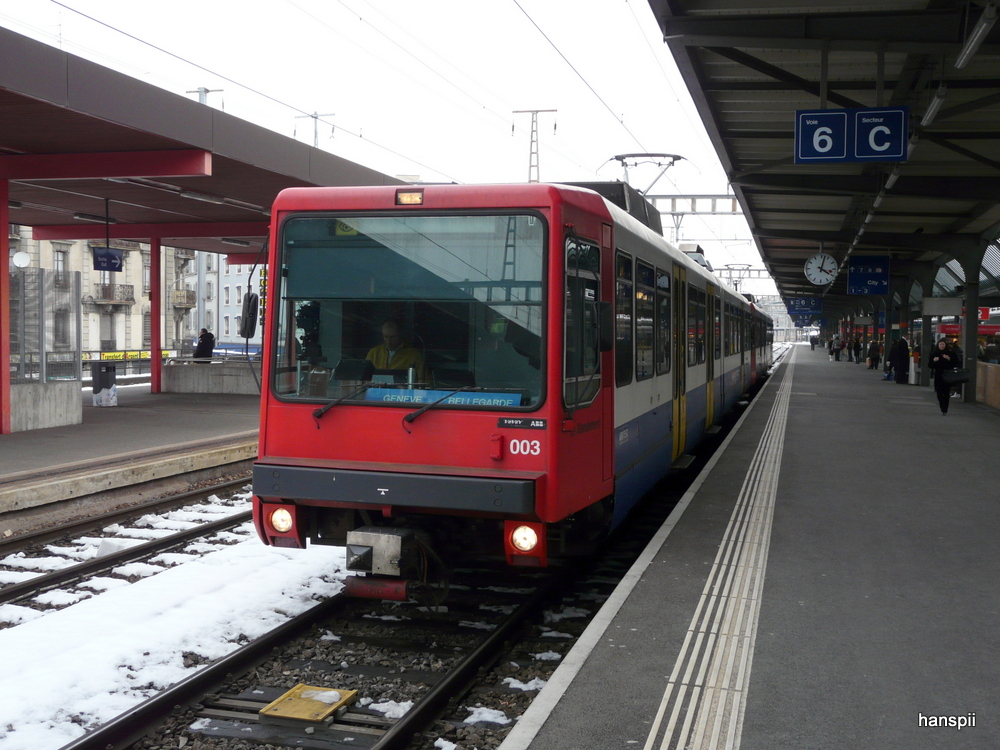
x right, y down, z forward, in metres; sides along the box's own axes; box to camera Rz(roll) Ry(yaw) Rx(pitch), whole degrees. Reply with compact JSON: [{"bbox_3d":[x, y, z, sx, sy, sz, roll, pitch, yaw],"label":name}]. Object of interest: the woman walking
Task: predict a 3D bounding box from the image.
[{"bbox_3d":[9.343,0.038,22.472,0.600,1.630,0.450,1,2,18],"label":"woman walking"}]

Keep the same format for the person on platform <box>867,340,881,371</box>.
[{"bbox_3d":[20.449,-1.098,58.471,0.600,1.660,0.450,1,2,12],"label":"person on platform"}]

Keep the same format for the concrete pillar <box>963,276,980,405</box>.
[{"bbox_3d":[12.233,-0.928,27.836,0.320,3.250,0.400,1,2,16],"label":"concrete pillar"}]

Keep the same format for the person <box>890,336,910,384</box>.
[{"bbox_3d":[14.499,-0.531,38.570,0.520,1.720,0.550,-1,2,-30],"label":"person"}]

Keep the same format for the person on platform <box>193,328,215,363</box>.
[{"bbox_3d":[-9.162,-0.557,33.030,0.480,1.740,0.520,1,2,24],"label":"person on platform"}]

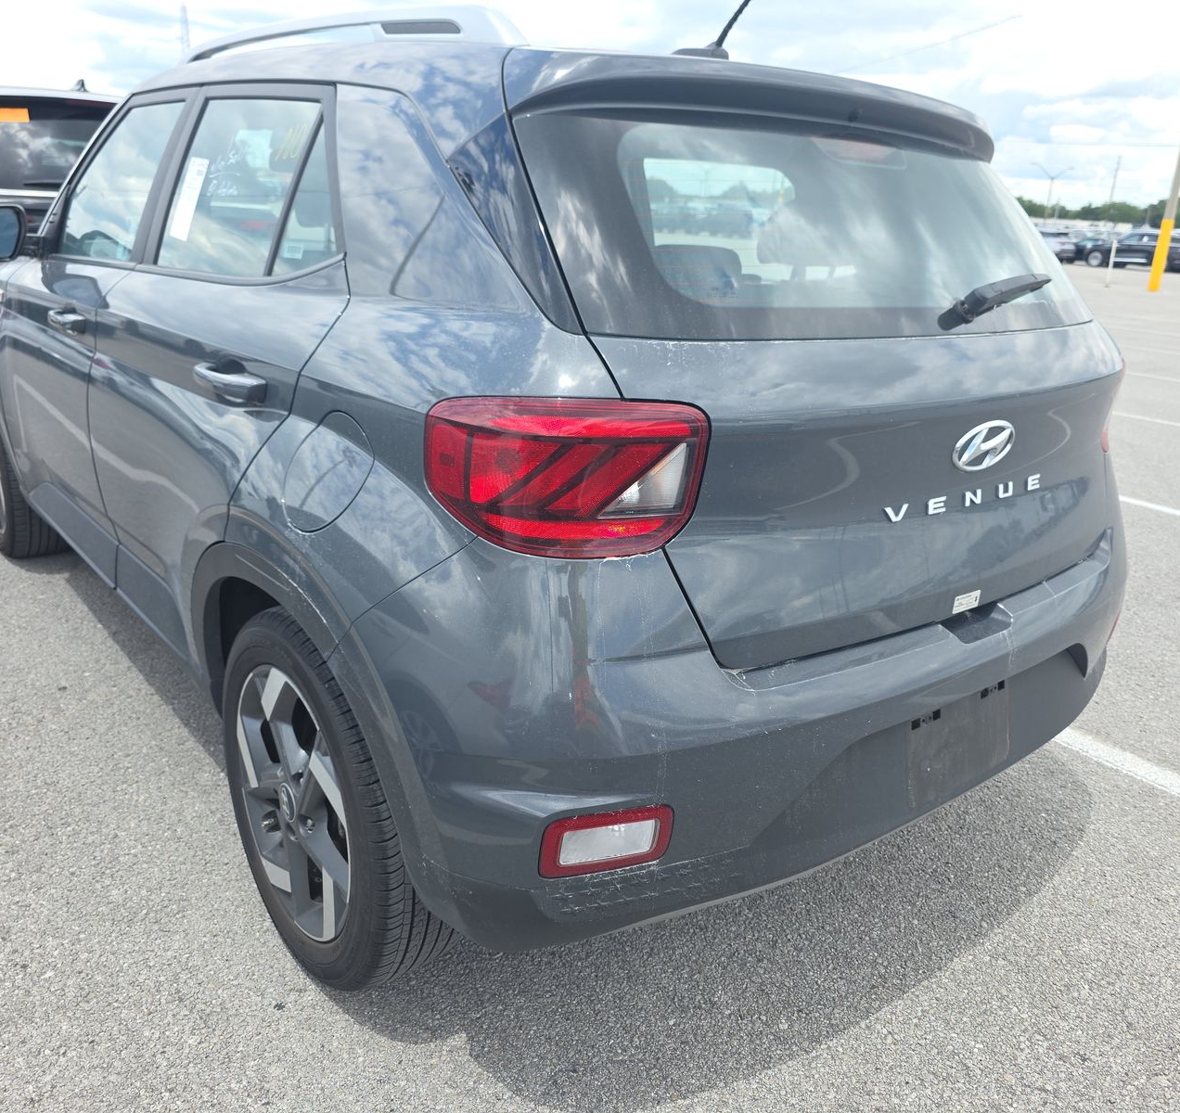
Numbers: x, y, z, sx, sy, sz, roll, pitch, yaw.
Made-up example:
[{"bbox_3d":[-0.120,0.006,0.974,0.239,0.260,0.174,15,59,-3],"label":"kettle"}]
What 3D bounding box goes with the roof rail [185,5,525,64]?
[{"bbox_3d":[-0.547,-0.949,1.866,0.070,0.110,1.500,-12,25,-38],"label":"roof rail"}]

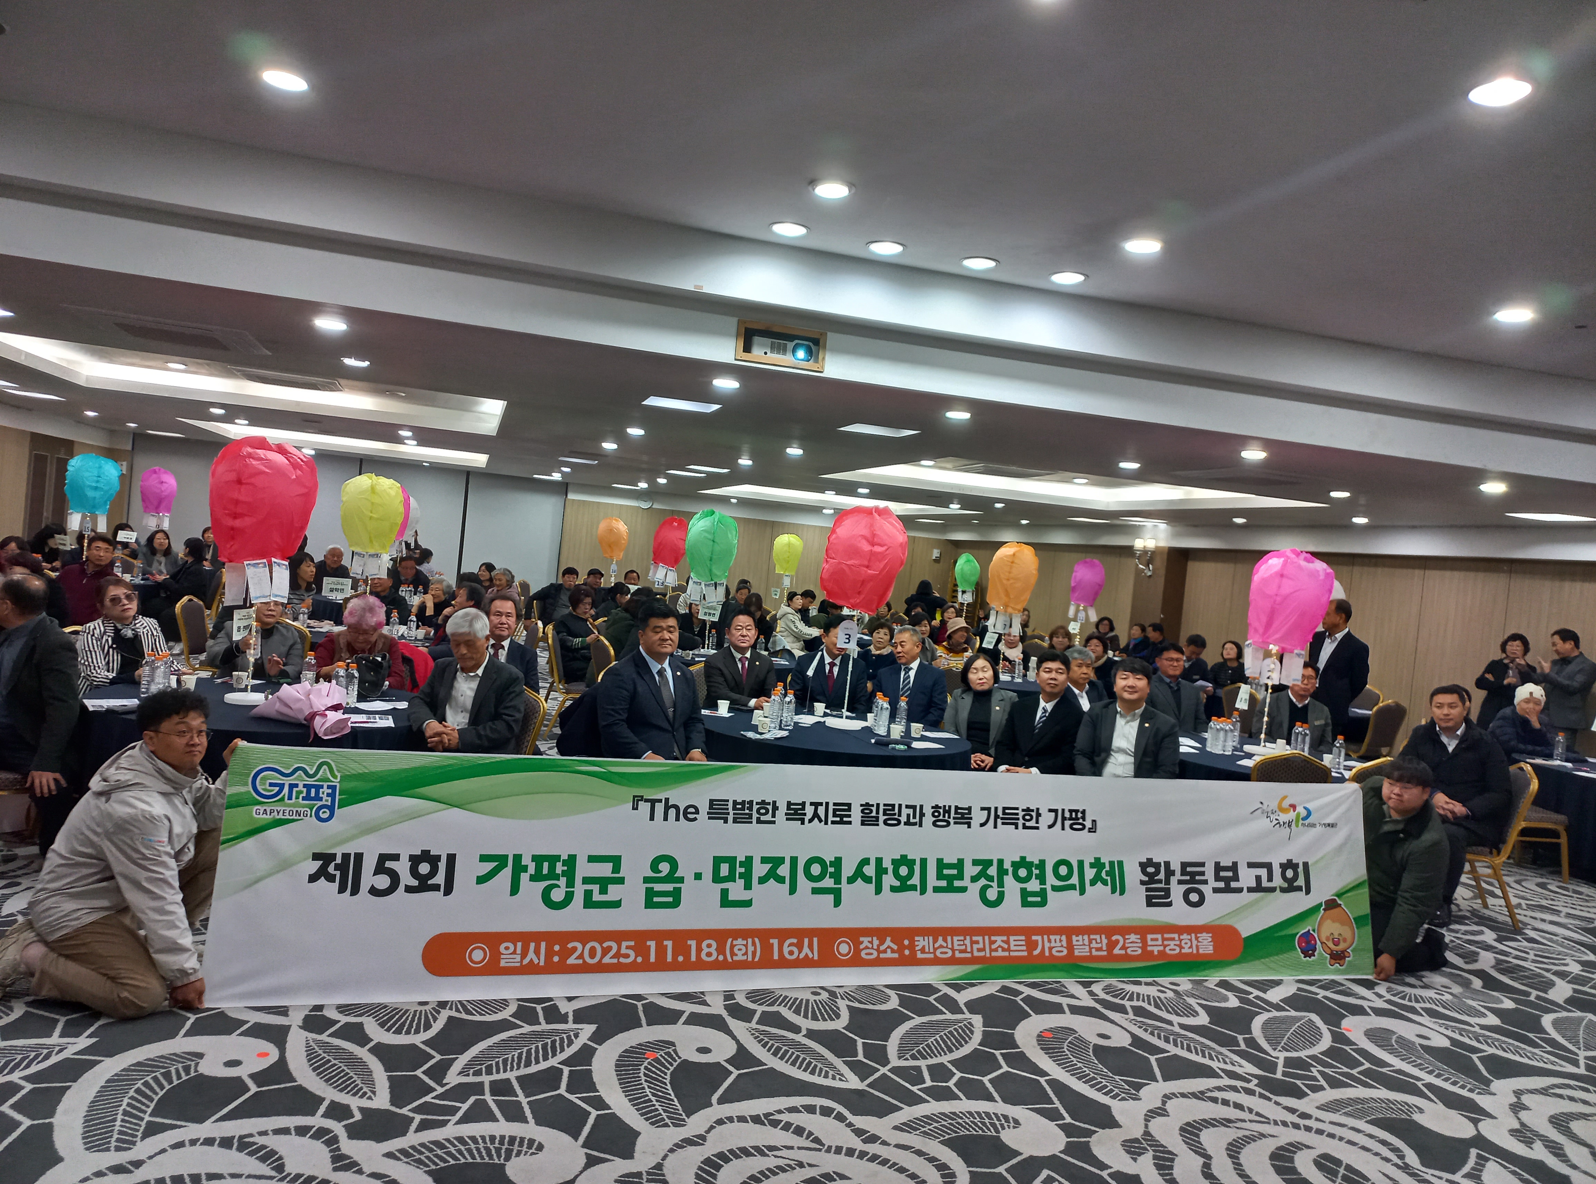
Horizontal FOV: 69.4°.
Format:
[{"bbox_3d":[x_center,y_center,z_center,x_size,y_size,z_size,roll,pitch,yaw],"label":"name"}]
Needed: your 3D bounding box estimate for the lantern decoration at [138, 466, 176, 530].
[{"bbox_3d":[-8.943,-1.301,16.100,0.490,0.880,0.490,4,2,-29],"label":"lantern decoration"}]

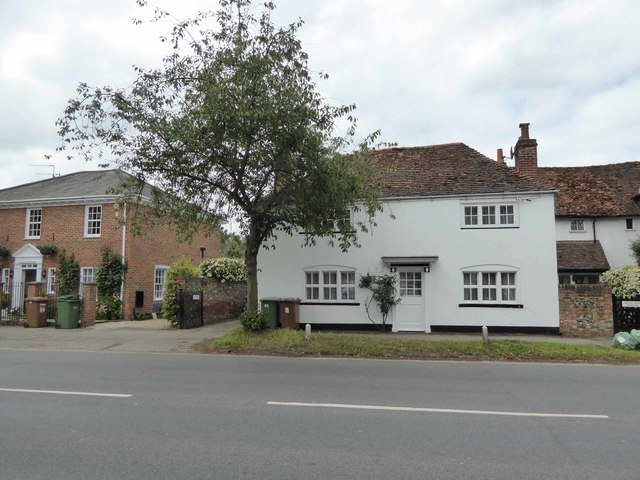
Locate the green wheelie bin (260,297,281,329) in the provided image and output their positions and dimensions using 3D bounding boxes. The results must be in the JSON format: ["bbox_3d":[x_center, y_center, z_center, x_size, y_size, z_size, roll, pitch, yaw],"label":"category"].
[{"bbox_3d":[-1.586,2.355,14.900,0.580,1.070,0.730,-1,-6,13],"label":"green wheelie bin"}]

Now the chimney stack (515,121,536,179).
[{"bbox_3d":[7.087,-3.079,15.900,0.620,1.900,0.620,-1,-6,13],"label":"chimney stack"}]

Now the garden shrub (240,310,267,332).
[{"bbox_3d":[-2.036,2.469,14.150,0.760,0.700,0.700,0,-6,0],"label":"garden shrub"}]

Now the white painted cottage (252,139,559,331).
[{"bbox_3d":[2.975,-0.220,17.146,9.412,6.620,5.200,-1,-6,13],"label":"white painted cottage"}]

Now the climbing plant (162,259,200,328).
[{"bbox_3d":[-4.889,1.805,16.200,1.100,2.420,0.950,-1,-6,13],"label":"climbing plant"}]

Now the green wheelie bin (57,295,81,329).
[{"bbox_3d":[-8.370,2.414,15.400,0.710,1.060,0.570,-2,-6,20],"label":"green wheelie bin"}]

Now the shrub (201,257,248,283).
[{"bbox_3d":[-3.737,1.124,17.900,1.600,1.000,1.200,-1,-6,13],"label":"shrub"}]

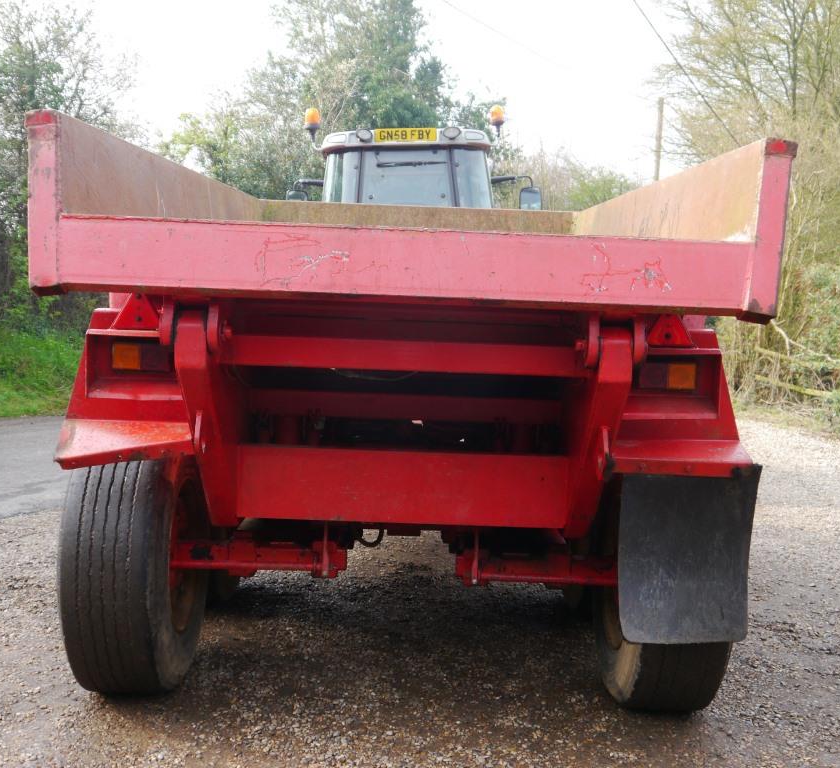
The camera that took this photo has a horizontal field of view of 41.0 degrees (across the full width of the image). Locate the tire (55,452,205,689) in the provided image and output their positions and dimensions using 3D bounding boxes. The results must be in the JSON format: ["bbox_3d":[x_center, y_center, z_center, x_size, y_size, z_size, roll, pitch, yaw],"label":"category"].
[{"bbox_3d":[-1.085,0.653,4.400,0.385,1.060,1.060,2,4,0],"label":"tire"}]

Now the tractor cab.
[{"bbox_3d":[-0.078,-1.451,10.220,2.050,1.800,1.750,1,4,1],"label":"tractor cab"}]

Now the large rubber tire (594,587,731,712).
[{"bbox_3d":[0.933,0.734,4.398,0.385,1.060,1.060,2,4,0],"label":"large rubber tire"}]

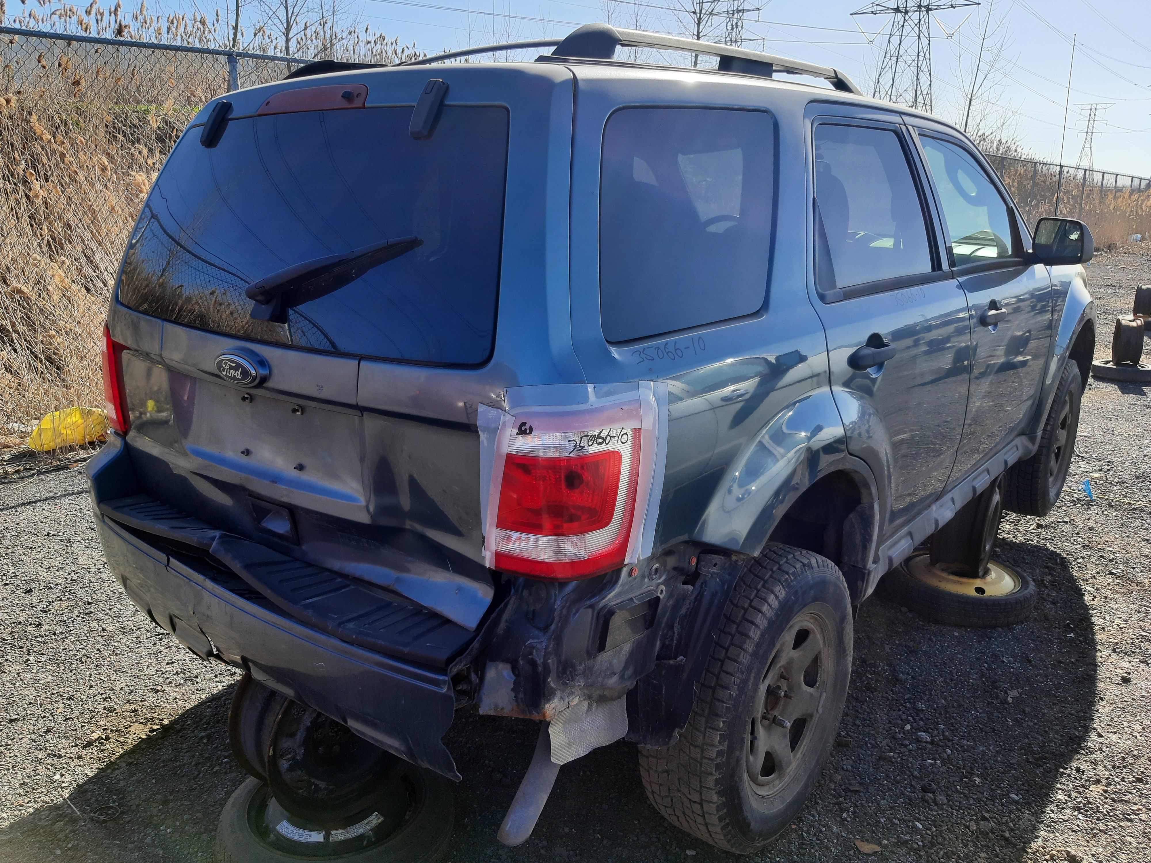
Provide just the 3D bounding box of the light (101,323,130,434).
[{"bbox_3d":[-1.202,-0.162,2.332,0.200,0.280,0.185,12,20,38],"label":"light"}]

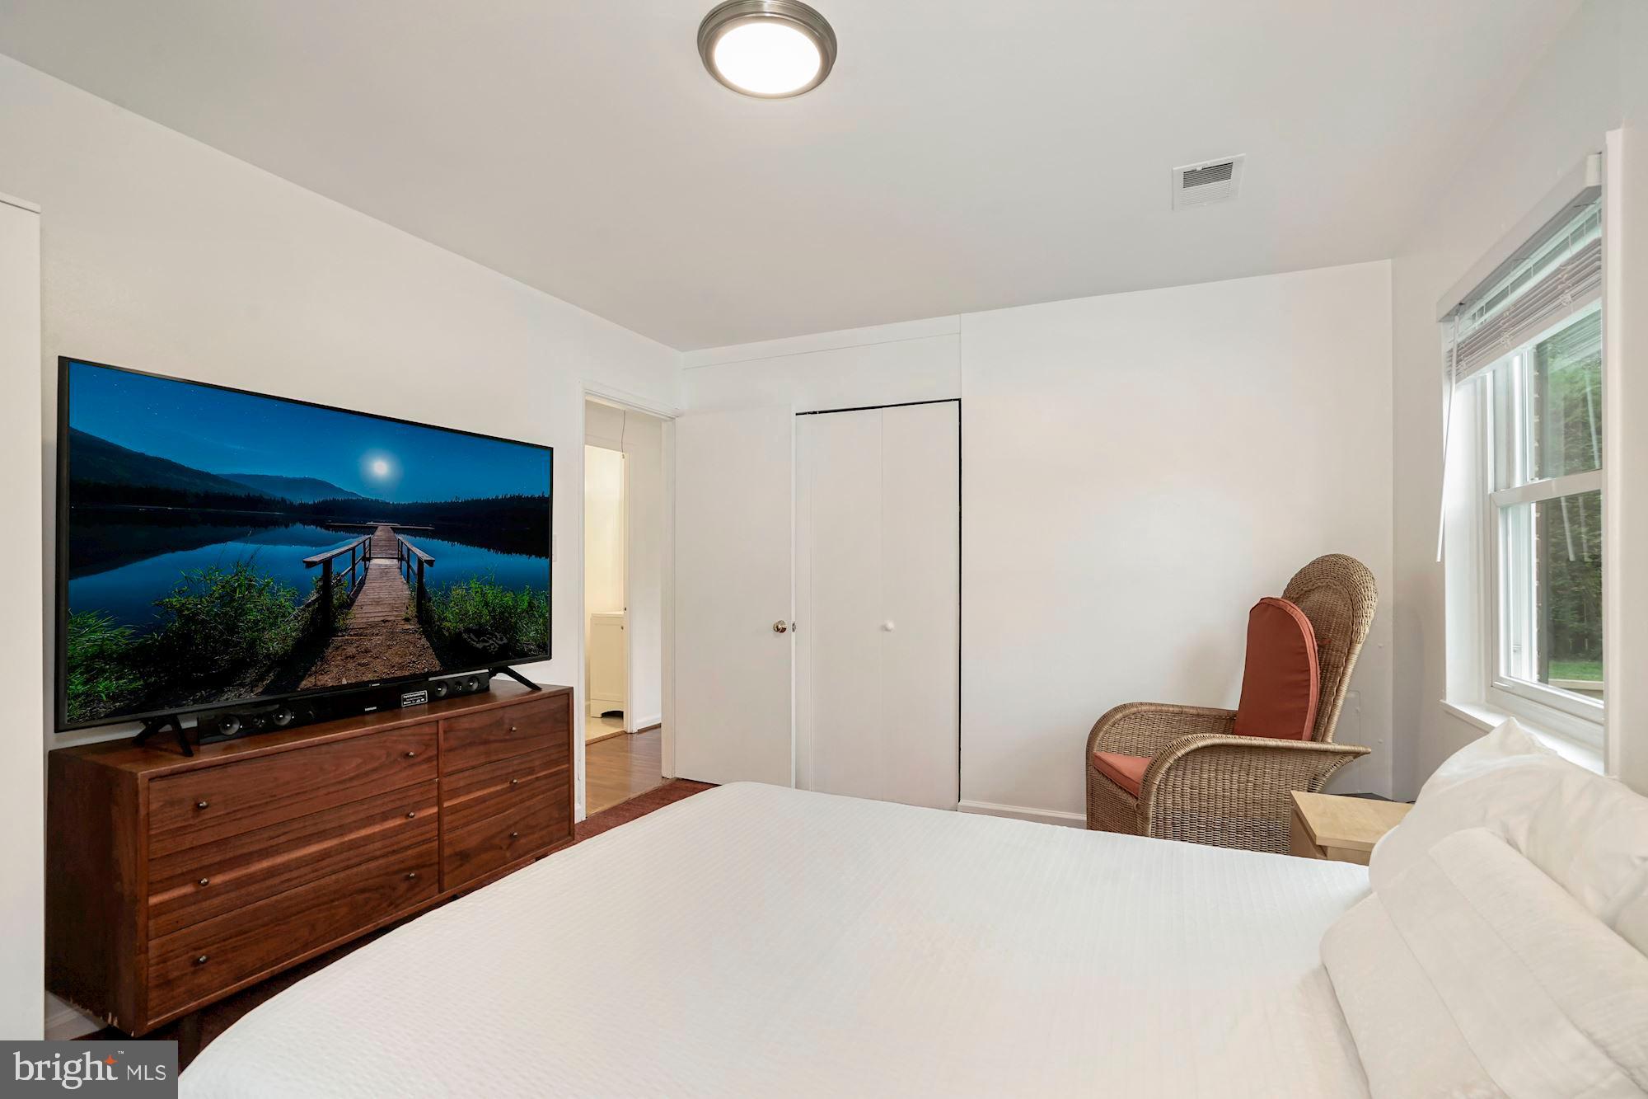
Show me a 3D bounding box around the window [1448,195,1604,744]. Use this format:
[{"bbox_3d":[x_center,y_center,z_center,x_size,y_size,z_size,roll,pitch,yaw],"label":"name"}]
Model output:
[{"bbox_3d":[1.843,-0.144,1.877,0.150,1.220,0.930,0,-1,26],"label":"window"}]

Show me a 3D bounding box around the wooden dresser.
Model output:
[{"bbox_3d":[-1.447,0.869,2.313,0.430,0.710,1.300,0,-1,26],"label":"wooden dresser"}]

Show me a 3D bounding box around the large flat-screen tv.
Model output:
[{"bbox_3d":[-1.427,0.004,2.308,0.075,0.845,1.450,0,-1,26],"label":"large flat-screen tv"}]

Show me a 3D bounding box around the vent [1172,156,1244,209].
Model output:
[{"bbox_3d":[1.209,-1.145,2.312,0.194,0.022,0.297,0,-1,26],"label":"vent"}]

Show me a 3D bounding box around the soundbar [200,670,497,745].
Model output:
[{"bbox_3d":[-1.448,0.476,2.311,0.060,0.077,0.895,0,-1,26],"label":"soundbar"}]

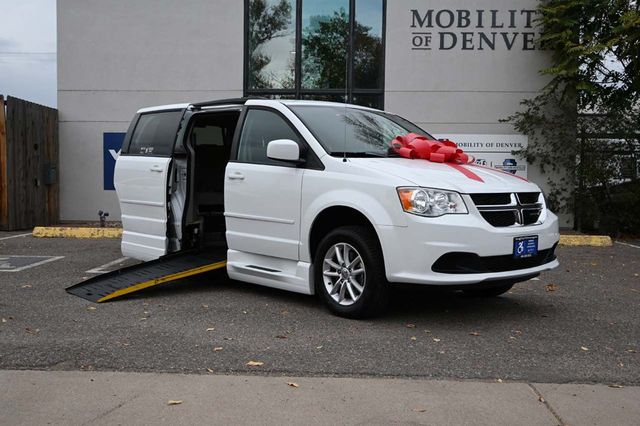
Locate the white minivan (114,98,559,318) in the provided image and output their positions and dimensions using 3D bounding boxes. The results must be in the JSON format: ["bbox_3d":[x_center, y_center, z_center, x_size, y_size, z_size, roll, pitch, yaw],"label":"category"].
[{"bbox_3d":[-0.170,-0.210,6.457,2.040,1.800,5.150,-2,4,-41],"label":"white minivan"}]

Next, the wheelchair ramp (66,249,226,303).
[{"bbox_3d":[-1.520,0.544,5.904,1.420,0.110,0.730,-14,12,-39],"label":"wheelchair ramp"}]

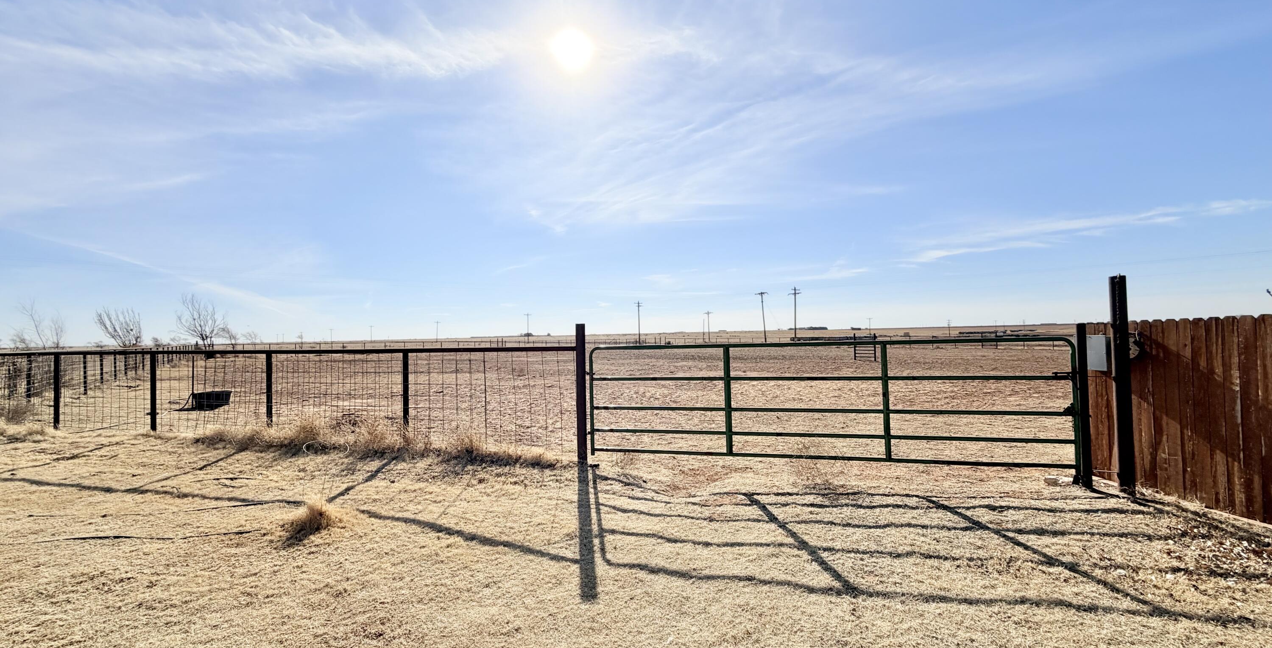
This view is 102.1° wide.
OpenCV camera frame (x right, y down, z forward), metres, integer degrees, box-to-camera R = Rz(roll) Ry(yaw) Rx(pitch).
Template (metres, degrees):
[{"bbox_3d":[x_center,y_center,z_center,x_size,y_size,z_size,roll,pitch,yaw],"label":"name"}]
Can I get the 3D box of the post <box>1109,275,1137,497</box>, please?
[{"bbox_3d":[4.463,0.570,4.720,0.117,2.000,0.117,-2,-1,14],"label":"post"}]

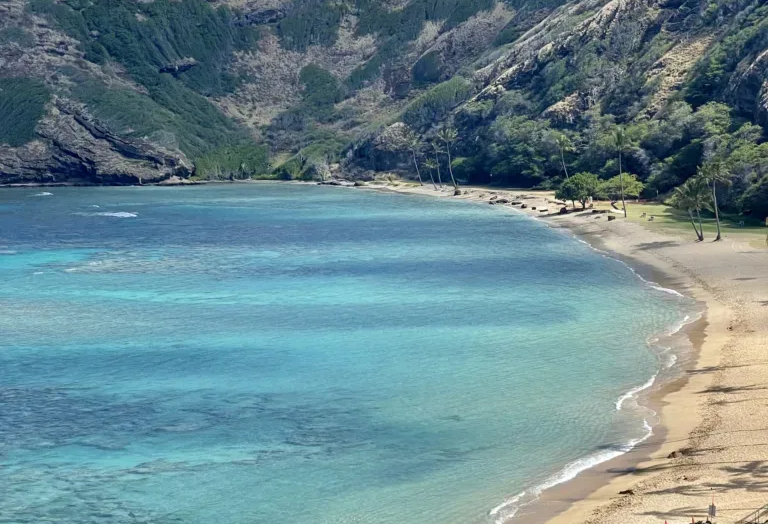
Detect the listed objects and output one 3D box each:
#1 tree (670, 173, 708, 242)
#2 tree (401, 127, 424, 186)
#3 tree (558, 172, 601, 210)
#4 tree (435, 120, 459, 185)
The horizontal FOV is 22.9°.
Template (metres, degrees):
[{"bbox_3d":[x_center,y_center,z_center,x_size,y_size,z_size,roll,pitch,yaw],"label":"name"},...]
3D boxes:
[{"bbox_3d":[52.760,-9.400,328.000,6.930,11.270,6.930,0,5,0],"label":"tree"},{"bbox_3d":[8.500,-30.710,555.000,6.740,16.740,6.740,0,5,0],"label":"tree"},{"bbox_3d":[44.400,-16.130,430.000,9.540,8.570,9.060,0,5,0],"label":"tree"},{"bbox_3d":[18.110,-29.950,540.000,6.280,17.560,6.280,0,5,0],"label":"tree"}]

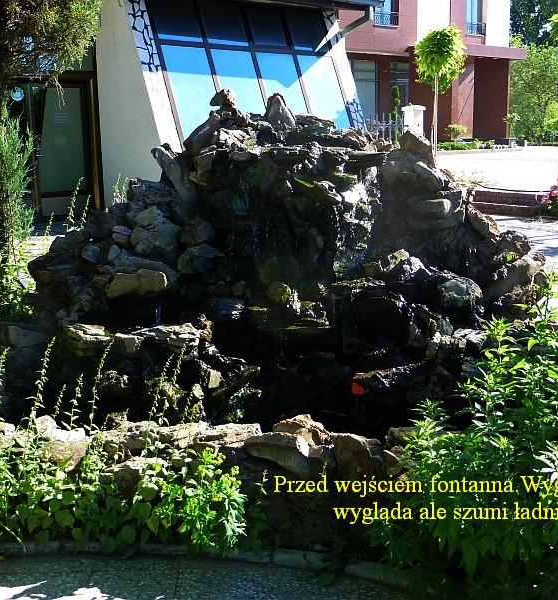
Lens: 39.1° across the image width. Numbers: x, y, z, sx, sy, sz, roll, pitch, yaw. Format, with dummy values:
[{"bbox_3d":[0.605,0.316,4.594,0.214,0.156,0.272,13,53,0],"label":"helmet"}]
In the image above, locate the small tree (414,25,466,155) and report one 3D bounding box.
[{"bbox_3d":[4.289,-5.372,21.000,1.335,3.862,1.360,1,12,11],"label":"small tree"}]

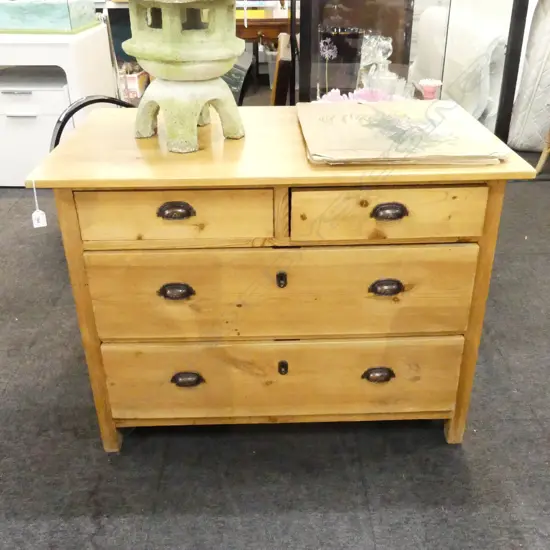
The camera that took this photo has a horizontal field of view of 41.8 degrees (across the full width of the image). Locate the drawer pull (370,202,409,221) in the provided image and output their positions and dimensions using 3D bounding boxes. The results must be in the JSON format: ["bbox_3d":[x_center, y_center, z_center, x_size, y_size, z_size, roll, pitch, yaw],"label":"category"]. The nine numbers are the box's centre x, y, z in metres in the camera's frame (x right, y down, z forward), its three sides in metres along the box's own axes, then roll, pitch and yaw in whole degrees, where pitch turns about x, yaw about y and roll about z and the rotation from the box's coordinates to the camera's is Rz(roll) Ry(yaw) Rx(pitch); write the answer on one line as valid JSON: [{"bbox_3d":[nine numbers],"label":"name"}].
[{"bbox_3d":[0.268,-0.146,1.675,0.090,0.035,0.023,-1,30,0],"label":"drawer pull"}]

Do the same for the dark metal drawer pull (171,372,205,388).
[{"bbox_3d":[-0.219,0.264,1.812,0.089,0.038,0.023,-1,30,0],"label":"dark metal drawer pull"}]

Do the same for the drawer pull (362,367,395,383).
[{"bbox_3d":[0.262,0.252,1.810,0.089,0.038,0.023,-1,30,0],"label":"drawer pull"}]

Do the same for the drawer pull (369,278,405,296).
[{"bbox_3d":[0.262,0.029,1.681,0.089,0.038,0.023,-1,30,0],"label":"drawer pull"}]

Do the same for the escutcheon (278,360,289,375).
[{"bbox_3d":[0.022,0.234,1.808,0.024,0.043,0.004,-1,30,0],"label":"escutcheon"}]

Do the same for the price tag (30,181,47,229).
[{"bbox_3d":[-0.522,-0.154,1.579,0.031,0.114,0.006,-1,30,0],"label":"price tag"}]

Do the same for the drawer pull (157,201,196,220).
[{"bbox_3d":[-0.218,-0.141,1.583,0.089,0.038,0.023,-1,30,0],"label":"drawer pull"}]

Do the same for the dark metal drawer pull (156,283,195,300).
[{"bbox_3d":[-0.232,0.039,1.681,0.089,0.038,0.023,-1,30,0],"label":"dark metal drawer pull"}]

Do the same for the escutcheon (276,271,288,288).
[{"bbox_3d":[0.018,0.014,1.789,0.026,0.047,0.005,-1,30,0],"label":"escutcheon"}]

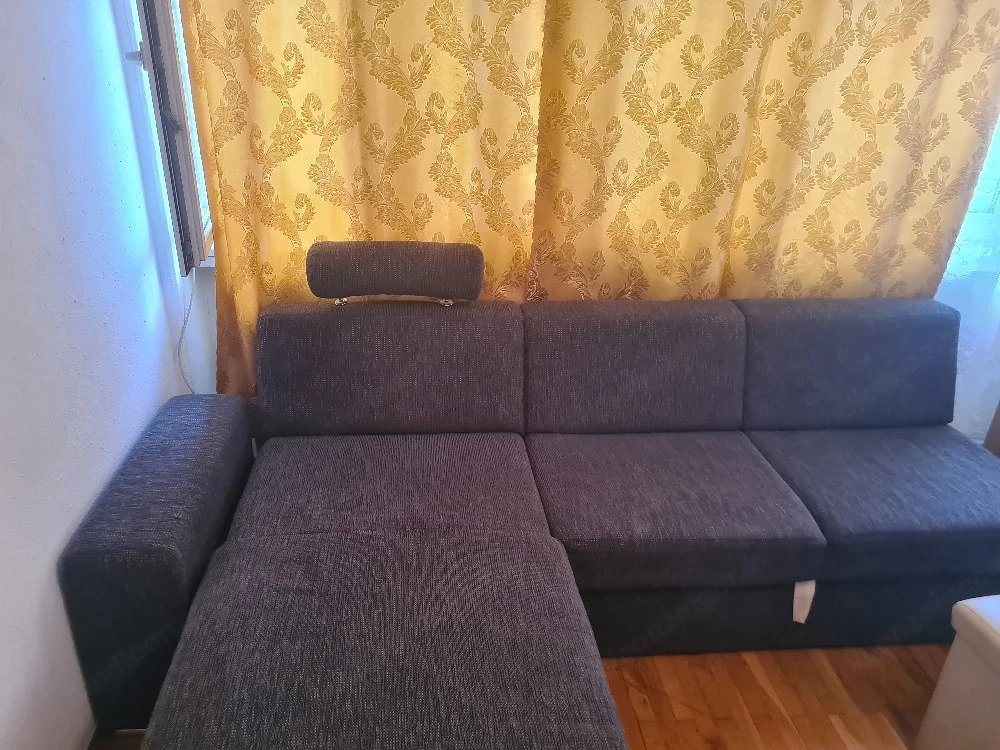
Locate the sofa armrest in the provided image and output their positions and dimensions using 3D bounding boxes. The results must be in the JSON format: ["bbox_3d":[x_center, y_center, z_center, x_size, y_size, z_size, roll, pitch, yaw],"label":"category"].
[{"bbox_3d":[-0.869,0.459,2.083,0.248,0.525,0.795,-1,24,-6],"label":"sofa armrest"}]

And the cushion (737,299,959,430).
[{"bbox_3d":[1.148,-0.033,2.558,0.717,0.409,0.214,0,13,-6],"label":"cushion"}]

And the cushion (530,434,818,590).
[{"bbox_3d":[0.479,0.379,2.283,0.748,0.165,0.631,-1,24,-6],"label":"cushion"}]

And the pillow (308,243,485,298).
[{"bbox_3d":[-0.322,-0.333,2.373,0.543,0.177,0.146,0,18,-6],"label":"pillow"}]

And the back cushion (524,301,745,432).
[{"bbox_3d":[0.444,-0.029,2.569,0.748,0.430,0.164,-1,9,-6],"label":"back cushion"}]

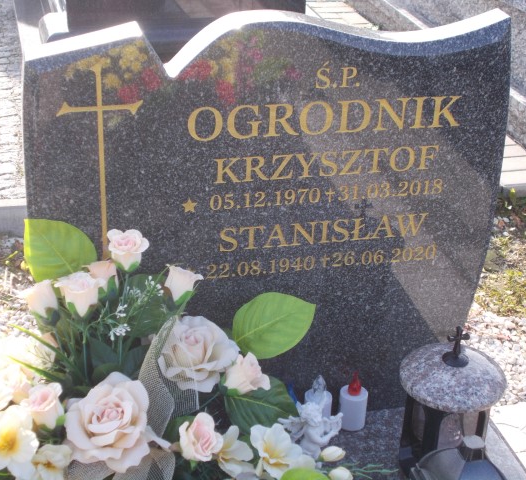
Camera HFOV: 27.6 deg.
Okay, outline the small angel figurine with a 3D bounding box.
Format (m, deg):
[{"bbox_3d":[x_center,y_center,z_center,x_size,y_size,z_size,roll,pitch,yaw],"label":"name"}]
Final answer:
[{"bbox_3d":[0.083,0.321,1.804,0.075,0.104,0.096,21,32,35],"label":"small angel figurine"}]

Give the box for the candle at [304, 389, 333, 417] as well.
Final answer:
[{"bbox_3d":[0.097,0.302,1.883,0.049,0.068,0.049,-4,27,-12],"label":"candle"}]

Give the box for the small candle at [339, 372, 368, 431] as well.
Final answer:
[{"bbox_3d":[0.160,0.279,1.886,0.049,0.110,0.049,1,26,-1],"label":"small candle"}]

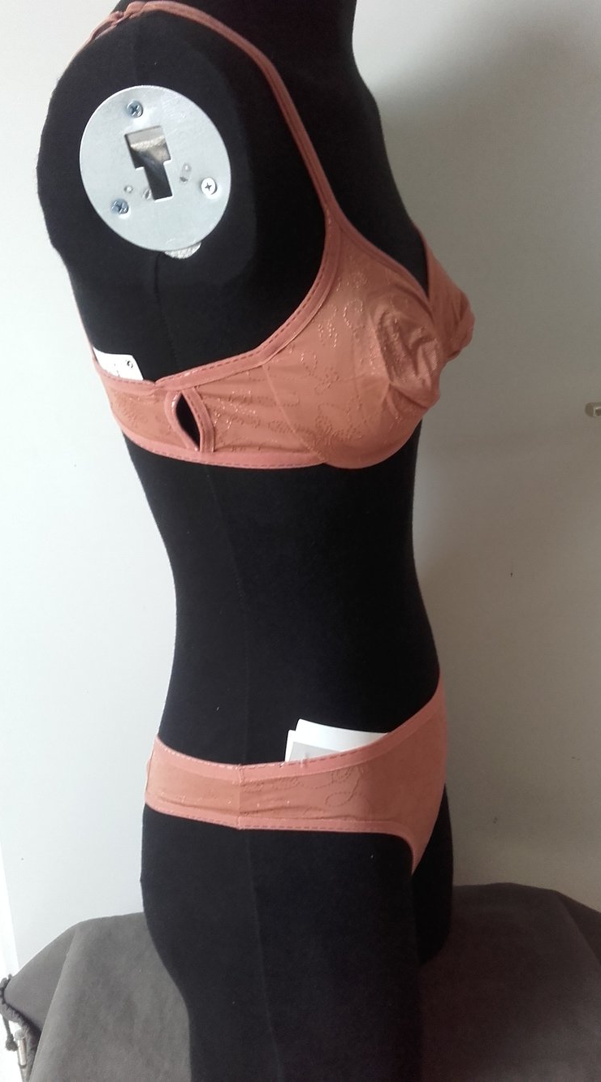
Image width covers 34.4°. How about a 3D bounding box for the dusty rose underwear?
[{"bbox_3d":[0.003,0.197,0.780,0.230,0.205,0.330,4,20,15],"label":"dusty rose underwear"}]

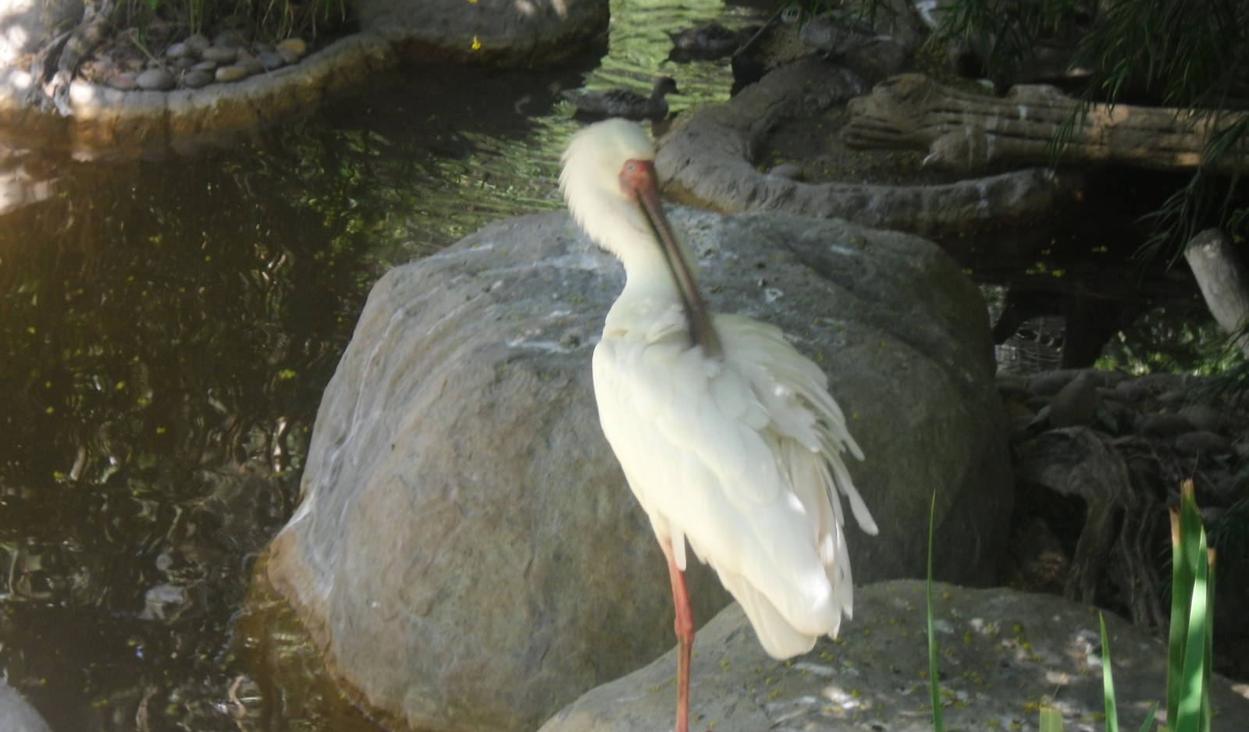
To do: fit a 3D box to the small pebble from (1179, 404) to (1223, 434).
[{"bbox_3d":[1.040,0.099,6.000,0.092,0.057,0.078,0,14,0],"label":"small pebble"}]

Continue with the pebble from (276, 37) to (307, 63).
[{"bbox_3d":[-1.074,-1.018,10.700,0.101,0.082,0.086,0,14,0],"label":"pebble"}]

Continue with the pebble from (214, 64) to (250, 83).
[{"bbox_3d":[-1.230,-0.917,10.400,0.110,0.057,0.093,0,14,0],"label":"pebble"}]

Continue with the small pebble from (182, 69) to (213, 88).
[{"bbox_3d":[-1.325,-0.892,10.300,0.097,0.060,0.082,0,14,0],"label":"small pebble"}]

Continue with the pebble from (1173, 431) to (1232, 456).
[{"bbox_3d":[1.016,0.136,5.850,0.102,0.042,0.086,0,14,0],"label":"pebble"}]

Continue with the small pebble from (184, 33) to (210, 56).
[{"bbox_3d":[-1.387,-1.041,10.800,0.092,0.086,0.078,0,14,0],"label":"small pebble"}]

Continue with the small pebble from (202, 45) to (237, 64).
[{"bbox_3d":[-1.299,-0.999,10.650,0.110,0.059,0.093,0,14,0],"label":"small pebble"}]

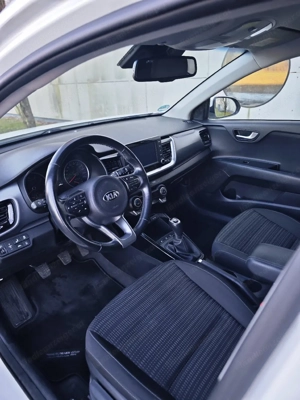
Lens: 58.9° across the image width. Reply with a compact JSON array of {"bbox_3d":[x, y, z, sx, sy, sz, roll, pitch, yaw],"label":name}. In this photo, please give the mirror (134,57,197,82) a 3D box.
[{"bbox_3d":[0.053,-0.459,0.930,0.245,0.070,0.042,-16,32,-23],"label":"mirror"}]

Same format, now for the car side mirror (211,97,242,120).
[{"bbox_3d":[0.493,-0.622,1.780,0.205,0.137,0.100,-14,27,-20],"label":"car side mirror"}]

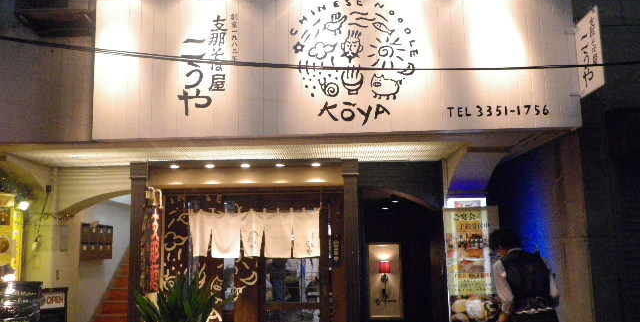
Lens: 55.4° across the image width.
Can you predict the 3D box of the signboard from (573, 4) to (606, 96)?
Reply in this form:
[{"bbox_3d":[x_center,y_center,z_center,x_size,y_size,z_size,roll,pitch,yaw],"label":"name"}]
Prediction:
[{"bbox_3d":[2.278,-0.905,5.151,0.060,0.650,0.480,-1,-8,3],"label":"signboard"}]

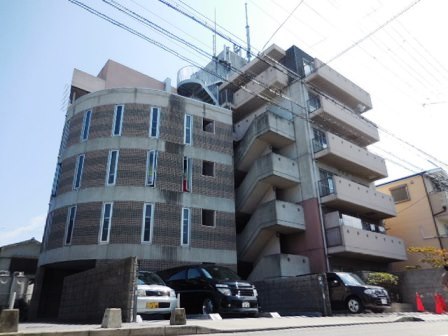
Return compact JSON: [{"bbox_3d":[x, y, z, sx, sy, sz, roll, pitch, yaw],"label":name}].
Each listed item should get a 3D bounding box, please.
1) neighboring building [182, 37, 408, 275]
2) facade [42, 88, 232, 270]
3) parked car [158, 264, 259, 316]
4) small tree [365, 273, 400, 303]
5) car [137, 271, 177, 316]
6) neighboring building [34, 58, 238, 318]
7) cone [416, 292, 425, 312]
[{"bbox_3d":[4.260,0.736,23.673,9.600,18.000,10.600,16,-29,-35],"label":"neighboring building"},{"bbox_3d":[-4.922,0.846,19.792,9.800,10.000,5.800,12,-27,-27],"label":"facade"},{"bbox_3d":[-0.705,5.120,13.392,1.810,1.920,4.800,16,-29,-35],"label":"parked car"},{"bbox_3d":[7.299,5.638,15.006,1.350,1.450,1.250,16,-29,-35],"label":"small tree"},{"bbox_3d":[-2.986,4.262,10.802,1.475,1.500,3.400,16,-29,-35],"label":"car"},{"bbox_3d":[-5.941,1.182,21.527,10.000,15.800,9.600,12,-27,-27],"label":"neighboring building"},{"bbox_3d":[7.766,5.383,12.912,0.370,0.700,0.370,16,-29,-35],"label":"cone"}]

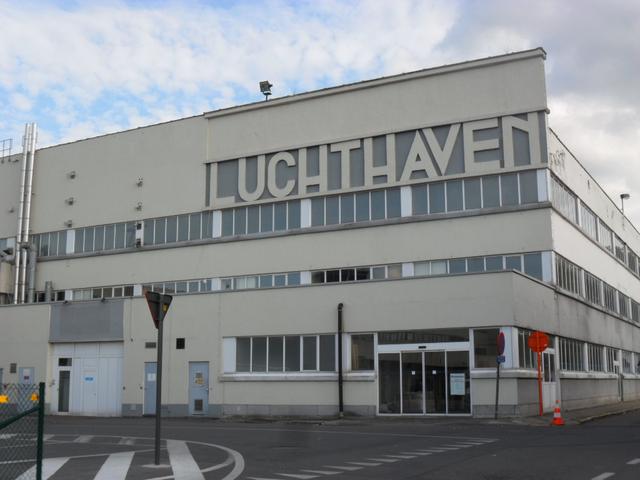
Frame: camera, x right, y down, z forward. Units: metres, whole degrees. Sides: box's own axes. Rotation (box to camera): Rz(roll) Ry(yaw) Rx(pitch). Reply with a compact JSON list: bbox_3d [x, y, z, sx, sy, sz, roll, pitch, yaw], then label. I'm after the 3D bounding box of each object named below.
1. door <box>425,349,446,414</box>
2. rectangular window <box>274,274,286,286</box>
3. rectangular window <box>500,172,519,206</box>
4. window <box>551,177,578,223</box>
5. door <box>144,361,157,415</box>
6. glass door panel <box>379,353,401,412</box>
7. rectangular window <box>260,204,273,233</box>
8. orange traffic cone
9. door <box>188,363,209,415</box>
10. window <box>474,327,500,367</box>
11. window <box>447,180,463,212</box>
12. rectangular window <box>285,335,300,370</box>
[{"bbox_3d":[4.087,5.026,28.619,0.835,2.174,0.100,-6,-11,28],"label":"door"},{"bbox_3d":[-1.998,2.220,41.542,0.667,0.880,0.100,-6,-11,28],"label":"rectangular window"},{"bbox_3d":[8.264,-2.168,35.308,0.776,1.432,0.100,-6,-11,28],"label":"rectangular window"},{"bbox_3d":[11.214,-1.739,37.300,0.120,1.384,5.613,-6,-11,28],"label":"window"},{"bbox_3d":[-7.377,6.542,35.819,0.814,2.274,0.100,-6,-11,28],"label":"door"},{"bbox_3d":[2.663,5.460,31.039,0.940,2.300,0.080,-6,-11,28],"label":"glass door panel"},{"bbox_3d":[-2.698,-1.067,41.900,0.809,1.452,0.150,-6,-11,27],"label":"rectangular window"},{"bbox_3d":[6.897,5.012,23.665,0.380,0.750,0.380,-6,-11,28],"label":"orange traffic cone"},{"bbox_3d":[-4.960,6.131,33.556,0.994,2.148,0.120,-6,-11,27],"label":"door"},{"bbox_3d":[5.744,3.726,27.939,0.970,1.400,0.100,-6,-11,28],"label":"window"},{"bbox_3d":[6.218,-1.963,37.370,0.854,1.506,0.150,-6,-11,27],"label":"window"},{"bbox_3d":[-1.024,4.420,31.506,0.719,1.372,0.100,-6,-11,28],"label":"rectangular window"}]

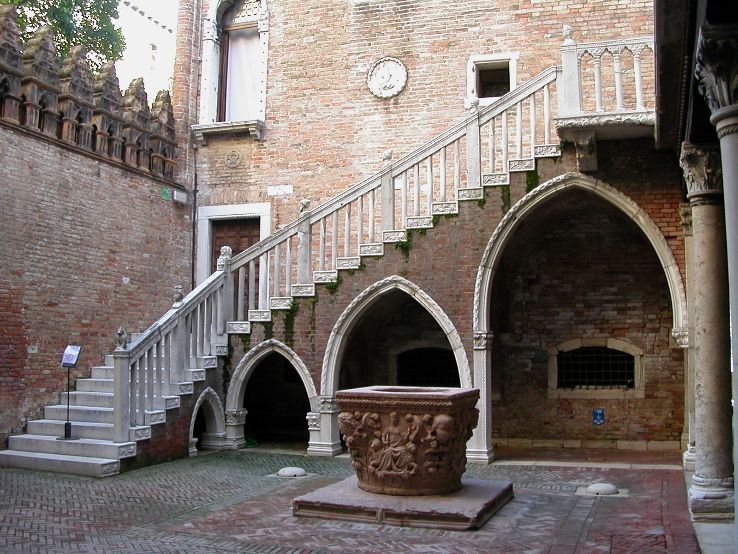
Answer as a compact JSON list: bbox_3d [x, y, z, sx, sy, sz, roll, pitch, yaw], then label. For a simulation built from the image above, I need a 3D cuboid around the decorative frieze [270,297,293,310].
[{"bbox_3d":[-1.409,0.413,12.482,0.374,0.194,0.110,-1,-7,15],"label":"decorative frieze"}]

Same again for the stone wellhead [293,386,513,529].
[{"bbox_3d":[0.407,1.669,7.719,1.682,1.103,1.682,-1,-5,21],"label":"stone wellhead"}]

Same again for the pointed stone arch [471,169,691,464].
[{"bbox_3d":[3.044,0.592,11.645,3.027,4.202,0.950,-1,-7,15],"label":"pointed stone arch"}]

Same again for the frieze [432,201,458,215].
[{"bbox_3d":[1.141,-1.054,11.961,0.396,0.189,0.110,-1,-7,15],"label":"frieze"}]

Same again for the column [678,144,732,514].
[{"bbox_3d":[3.117,0.449,7.170,0.506,3.402,0.529,-2,-6,21],"label":"column"}]

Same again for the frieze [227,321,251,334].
[{"bbox_3d":[-2.051,0.813,12.572,0.394,0.179,0.120,-2,-6,21],"label":"frieze"}]

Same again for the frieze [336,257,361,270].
[{"bbox_3d":[-0.272,-0.172,10.719,0.322,0.152,0.080,-1,-5,17],"label":"frieze"}]

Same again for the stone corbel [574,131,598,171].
[{"bbox_3d":[2.651,-1.530,9.620,0.250,0.440,0.380,-1,-5,17],"label":"stone corbel"}]

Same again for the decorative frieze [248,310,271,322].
[{"bbox_3d":[-1.520,0.543,11.072,0.322,0.152,0.080,-1,-5,17],"label":"decorative frieze"}]

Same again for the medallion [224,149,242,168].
[{"bbox_3d":[-2.612,-2.266,15.130,0.355,0.365,0.070,-1,-7,15],"label":"medallion"}]

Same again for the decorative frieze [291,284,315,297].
[{"bbox_3d":[-0.905,0.186,10.896,0.322,0.152,0.080,-1,-5,17],"label":"decorative frieze"}]

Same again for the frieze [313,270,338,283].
[{"bbox_3d":[-0.588,0.007,10.807,0.322,0.152,0.080,-1,-5,17],"label":"frieze"}]

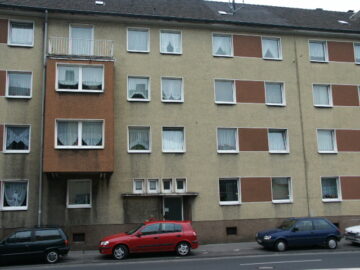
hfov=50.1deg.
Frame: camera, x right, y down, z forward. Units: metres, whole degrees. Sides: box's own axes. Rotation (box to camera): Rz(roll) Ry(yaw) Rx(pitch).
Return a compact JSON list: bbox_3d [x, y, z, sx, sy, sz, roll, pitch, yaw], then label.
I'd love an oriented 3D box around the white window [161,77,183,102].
[{"bbox_3d":[-0.386,-2.361,20.326,1.173,1.343,0.180,1,-10,-13],"label":"white window"}]

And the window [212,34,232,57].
[{"bbox_3d":[2.499,-5.167,22.272,1.218,1.364,0.150,1,-10,-12],"label":"window"}]

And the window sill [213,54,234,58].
[{"bbox_3d":[2.400,-4.337,21.161,1.184,0.120,0.200,1,-10,-13],"label":"window sill"}]

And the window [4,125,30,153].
[{"bbox_3d":[-7.786,0.195,18.494,1.191,1.377,0.180,1,-10,-12],"label":"window"}]

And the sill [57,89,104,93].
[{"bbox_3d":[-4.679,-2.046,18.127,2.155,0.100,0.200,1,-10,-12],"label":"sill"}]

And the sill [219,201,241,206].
[{"bbox_3d":[2.635,3.605,20.364,1.205,0.181,0.200,1,-10,-12],"label":"sill"}]

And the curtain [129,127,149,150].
[{"bbox_3d":[-2.155,0.177,20.140,1.045,1.237,0.100,1,-10,-12],"label":"curtain"}]

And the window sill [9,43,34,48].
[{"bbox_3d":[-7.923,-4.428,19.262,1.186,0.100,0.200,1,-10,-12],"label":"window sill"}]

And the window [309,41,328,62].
[{"bbox_3d":[8.203,-4.935,22.739,1.218,1.335,0.150,1,-10,-12],"label":"window"}]

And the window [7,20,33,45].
[{"bbox_3d":[-7.942,-5.099,19.370,1.190,1.335,0.150,1,-10,-12],"label":"window"}]

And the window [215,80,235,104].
[{"bbox_3d":[2.486,-2.329,21.069,1.176,1.353,0.160,1,-10,-12],"label":"window"}]

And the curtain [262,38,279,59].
[{"bbox_3d":[5.258,-5.027,22.259,1.042,1.272,0.100,1,-10,-12],"label":"curtain"}]

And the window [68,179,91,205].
[{"bbox_3d":[-4.838,2.837,18.543,1.179,1.398,0.160,1,-10,-12],"label":"window"}]

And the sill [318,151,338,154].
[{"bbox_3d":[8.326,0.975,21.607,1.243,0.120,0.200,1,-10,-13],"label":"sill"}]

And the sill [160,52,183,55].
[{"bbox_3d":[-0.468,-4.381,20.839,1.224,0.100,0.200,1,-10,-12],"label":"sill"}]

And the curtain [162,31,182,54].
[{"bbox_3d":[-0.515,-5.196,21.797,1.050,1.200,0.080,1,-10,-12],"label":"curtain"}]

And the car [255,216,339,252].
[{"bbox_3d":[5.239,4.466,17.631,3.740,1.340,1.620,1,-10,-12],"label":"car"}]

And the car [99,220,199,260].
[{"bbox_3d":[-1.326,4.267,16.038,4.180,1.440,1.710,1,-10,-13],"label":"car"}]

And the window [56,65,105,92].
[{"bbox_3d":[-4.674,-2.690,18.029,2.175,1.354,0.170,1,-10,-12],"label":"window"}]

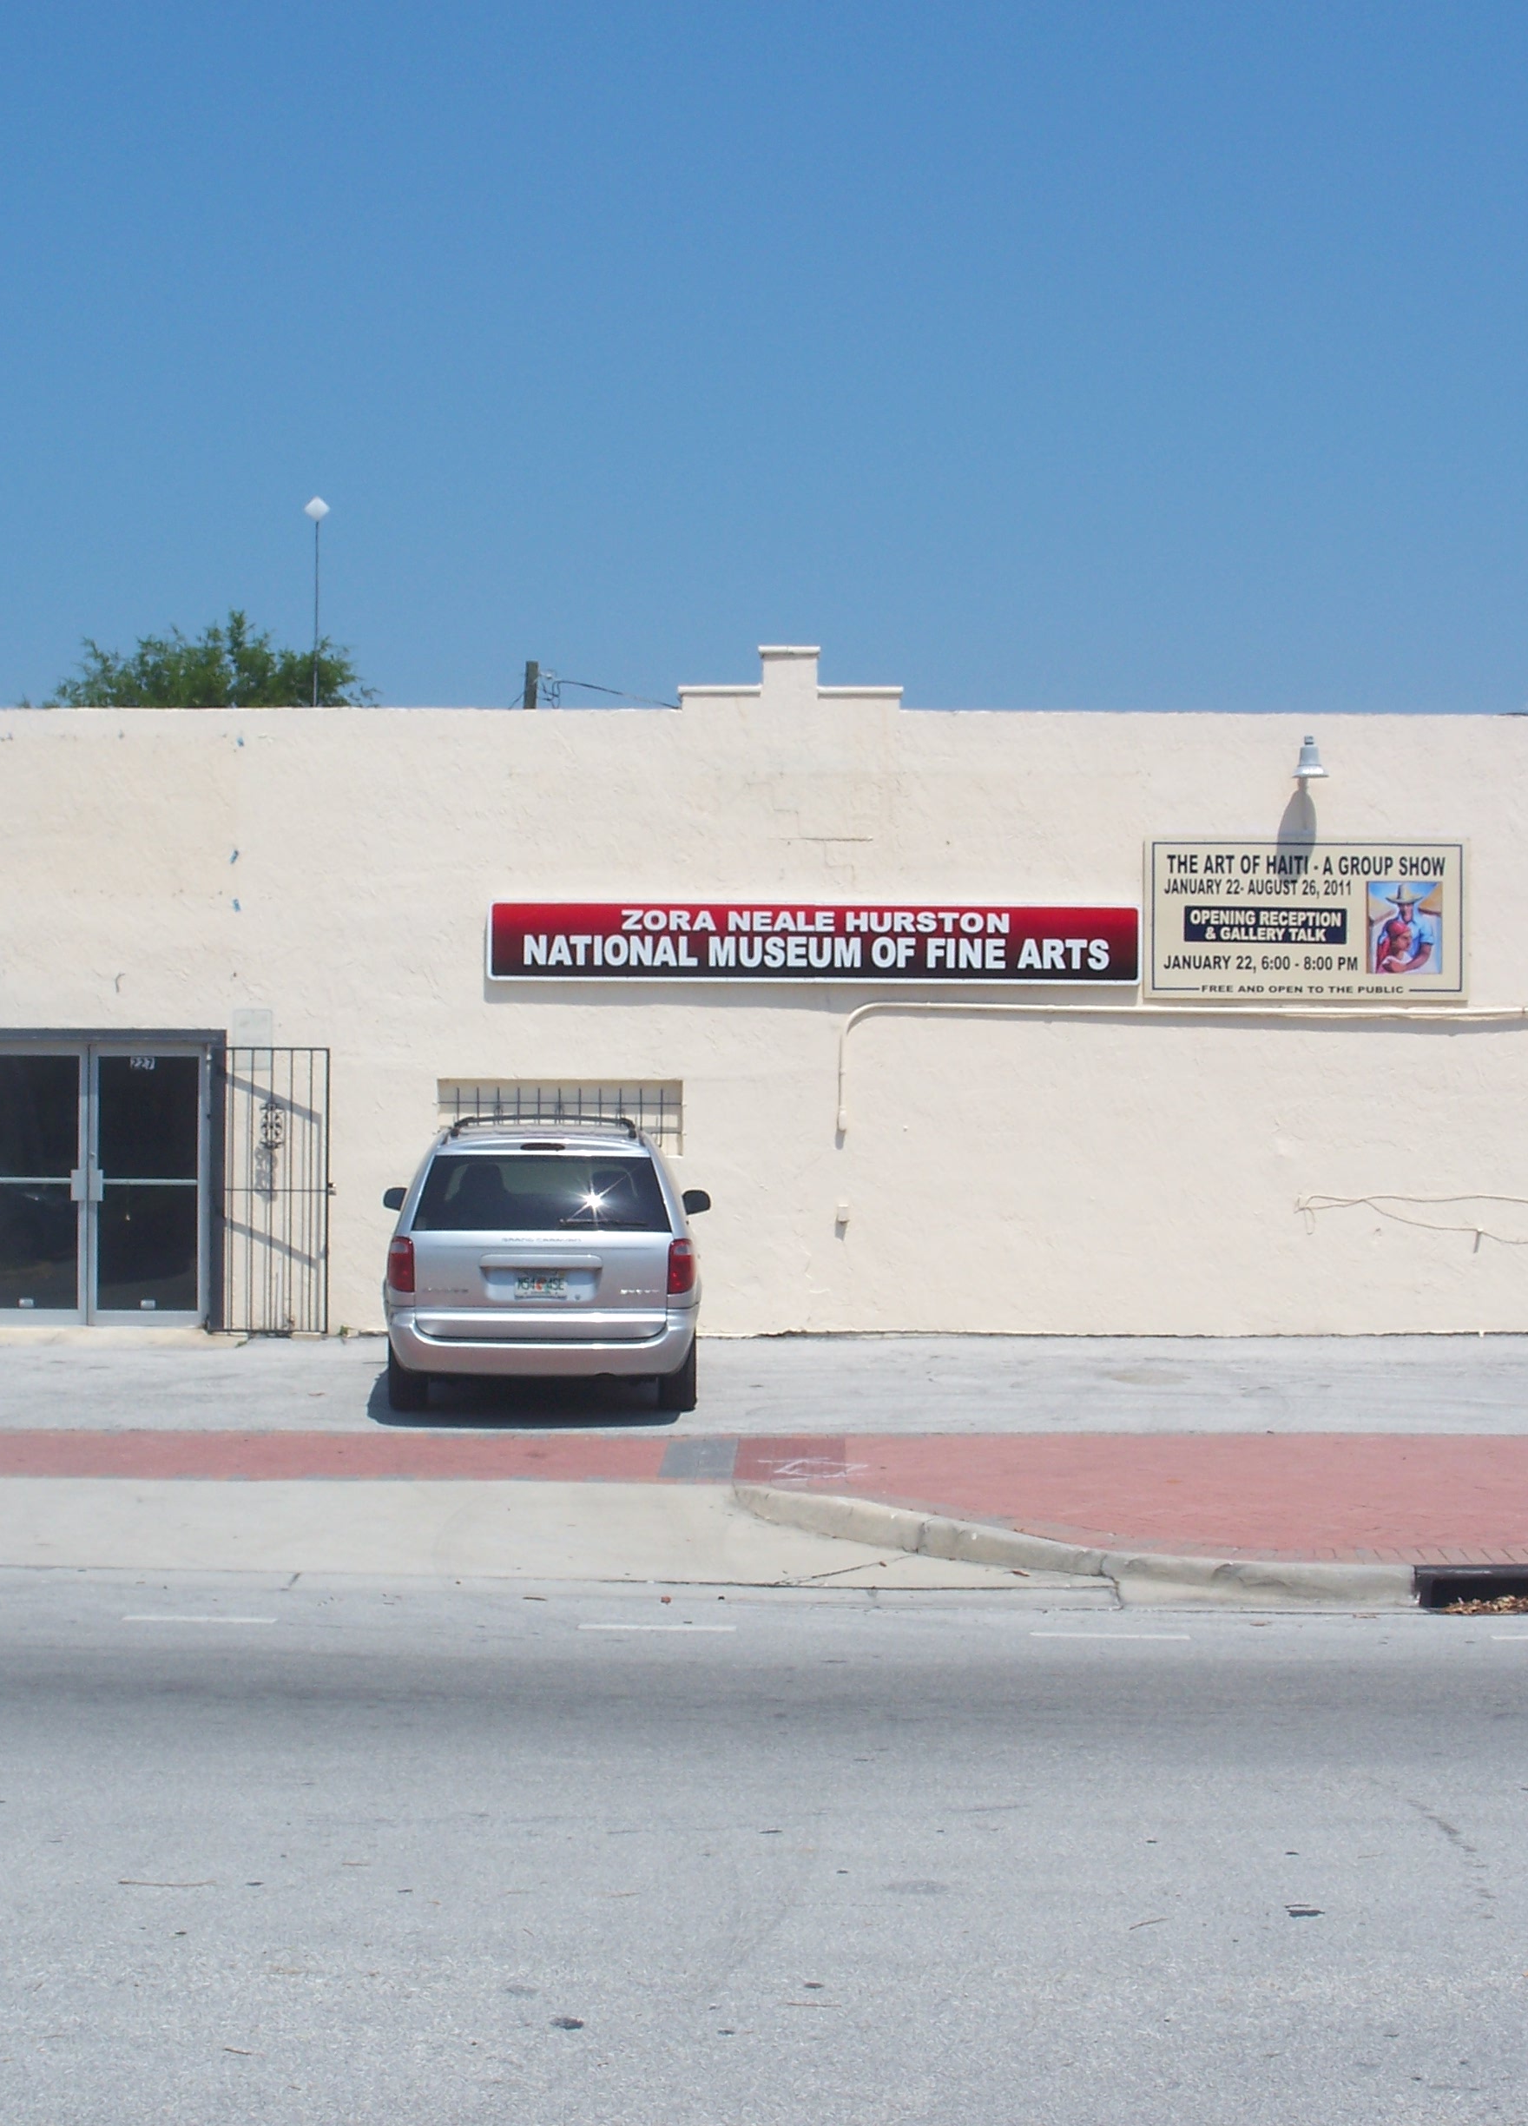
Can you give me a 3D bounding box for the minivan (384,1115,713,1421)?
[{"bbox_3d":[-1.400,1.200,22.800,2.050,1.770,5.050,0,0,-3],"label":"minivan"}]

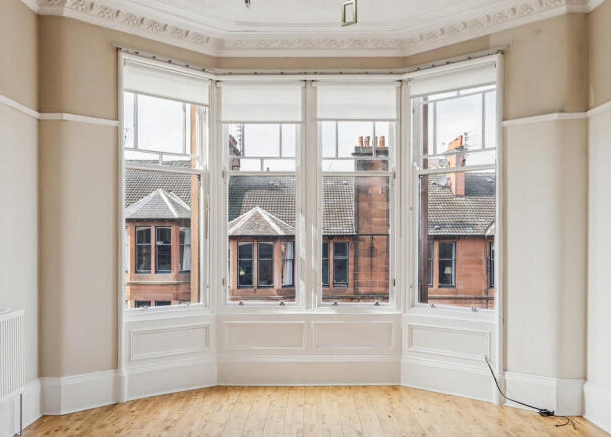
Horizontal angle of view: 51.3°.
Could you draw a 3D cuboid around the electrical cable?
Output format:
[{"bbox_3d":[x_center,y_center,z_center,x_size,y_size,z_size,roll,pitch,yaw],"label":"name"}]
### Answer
[{"bbox_3d":[1.779,1.335,4.975,0.228,0.385,0.882,1,-1,-32],"label":"electrical cable"}]

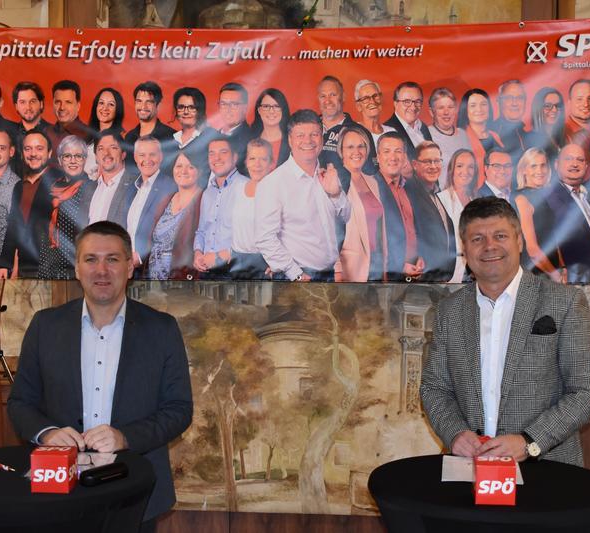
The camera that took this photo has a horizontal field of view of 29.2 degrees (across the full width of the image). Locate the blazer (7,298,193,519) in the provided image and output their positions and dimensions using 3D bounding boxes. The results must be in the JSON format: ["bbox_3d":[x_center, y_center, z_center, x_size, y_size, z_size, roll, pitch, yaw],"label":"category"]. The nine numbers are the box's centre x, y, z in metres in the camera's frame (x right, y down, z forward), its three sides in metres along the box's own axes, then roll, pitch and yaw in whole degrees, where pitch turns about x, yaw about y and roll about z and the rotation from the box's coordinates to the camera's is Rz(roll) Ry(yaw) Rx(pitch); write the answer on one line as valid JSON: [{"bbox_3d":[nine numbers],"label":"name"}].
[{"bbox_3d":[-0.590,0.452,3.524,0.560,0.729,0.410,0,3,-3],"label":"blazer"}]

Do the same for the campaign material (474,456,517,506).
[{"bbox_3d":[0.509,0.546,2.891,0.100,0.100,0.100,0,3,6],"label":"campaign material"}]

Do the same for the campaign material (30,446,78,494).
[{"bbox_3d":[-0.632,0.530,2.960,0.100,0.100,0.100,0,3,-2],"label":"campaign material"}]

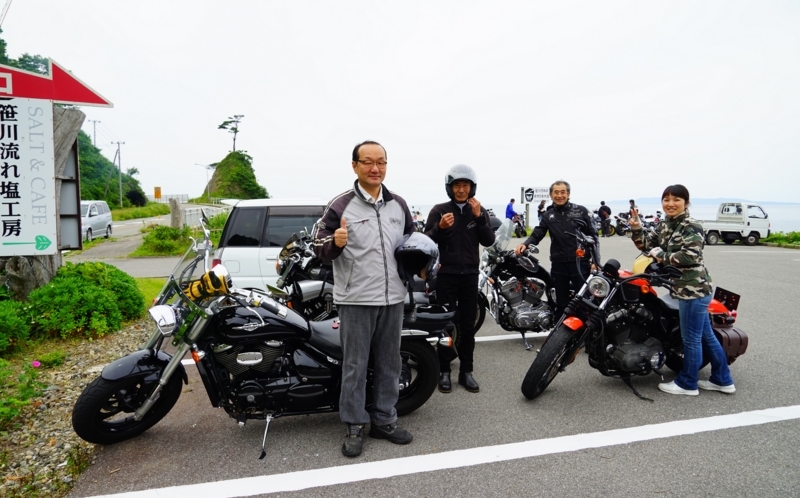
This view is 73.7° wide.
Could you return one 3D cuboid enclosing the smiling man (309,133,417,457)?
[{"bbox_3d":[-0.215,0.270,3.073,0.580,1.725,0.420,-1,5,-14],"label":"smiling man"}]

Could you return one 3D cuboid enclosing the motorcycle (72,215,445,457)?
[{"bbox_3d":[-0.750,0.471,3.220,2.300,1.310,0.820,-1,5,-14],"label":"motorcycle"}]

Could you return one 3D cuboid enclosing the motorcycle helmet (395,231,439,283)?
[{"bbox_3d":[0.096,0.046,3.094,0.255,0.285,0.320,2,5,20],"label":"motorcycle helmet"}]

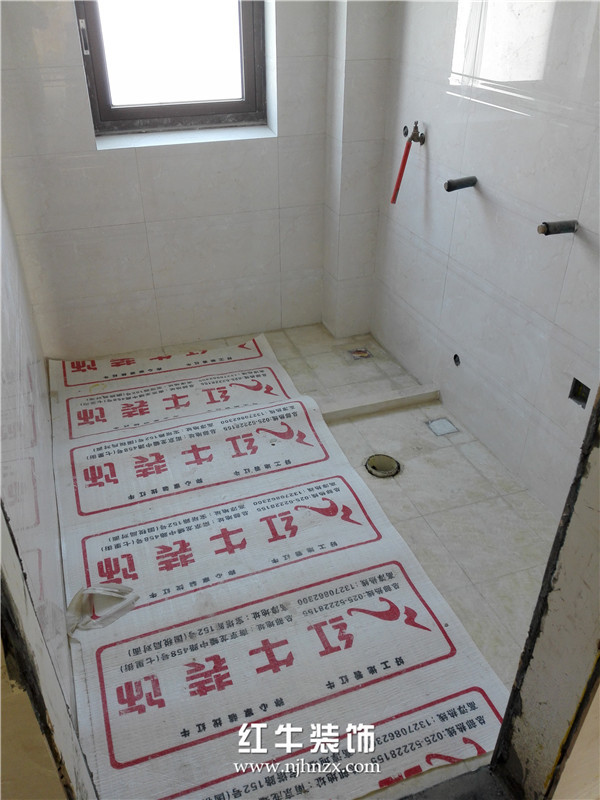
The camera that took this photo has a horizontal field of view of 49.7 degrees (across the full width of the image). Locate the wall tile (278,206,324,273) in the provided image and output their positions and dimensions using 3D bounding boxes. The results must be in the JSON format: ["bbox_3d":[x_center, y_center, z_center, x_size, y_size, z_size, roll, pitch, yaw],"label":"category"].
[{"bbox_3d":[0.010,-0.757,3.022,0.216,0.300,0.012,-11,34,-16],"label":"wall tile"}]

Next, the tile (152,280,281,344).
[{"bbox_3d":[-0.375,-0.430,3.075,0.601,0.301,0.010,-11,34,-17],"label":"tile"}]

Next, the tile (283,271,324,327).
[{"bbox_3d":[0.009,-0.503,3.192,0.215,0.301,0.010,-11,34,-17],"label":"tile"}]

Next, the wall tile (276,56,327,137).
[{"bbox_3d":[0.010,-1.265,2.707,0.215,0.301,0.010,-11,34,-17],"label":"wall tile"}]

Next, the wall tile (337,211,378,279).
[{"bbox_3d":[0.262,-0.697,2.936,0.187,0.301,0.010,-11,34,-17],"label":"wall tile"}]

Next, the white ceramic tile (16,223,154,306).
[{"bbox_3d":[-0.898,-0.582,2.752,0.515,0.300,0.012,-11,34,-16],"label":"white ceramic tile"}]

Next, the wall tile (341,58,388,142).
[{"bbox_3d":[0.263,-1.205,2.613,0.187,0.301,0.010,-11,34,-17],"label":"wall tile"}]

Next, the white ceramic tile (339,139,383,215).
[{"bbox_3d":[0.261,-0.947,2.760,0.184,0.300,0.012,-11,34,-16],"label":"white ceramic tile"}]

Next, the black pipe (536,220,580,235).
[{"bbox_3d":[0.697,-0.466,1.751,0.126,0.031,0.031,-9,33,-18],"label":"black pipe"}]

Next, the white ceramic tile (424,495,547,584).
[{"bbox_3d":[0.583,0.428,1.999,0.296,0.012,0.299,-11,34,-16],"label":"white ceramic tile"}]

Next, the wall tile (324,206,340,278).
[{"bbox_3d":[0.149,-0.727,2.982,0.010,0.301,0.191,-11,34,-17],"label":"wall tile"}]

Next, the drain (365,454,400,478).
[{"bbox_3d":[0.292,0.245,2.299,0.125,0.028,0.125,0,33,0],"label":"drain"}]

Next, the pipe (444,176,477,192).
[{"bbox_3d":[0.535,-0.719,2.150,0.113,0.033,0.033,-15,35,-14],"label":"pipe"}]

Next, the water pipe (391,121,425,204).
[{"bbox_3d":[0.406,-0.891,2.435,0.114,0.294,0.053,-11,34,-16],"label":"water pipe"}]

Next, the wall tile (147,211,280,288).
[{"bbox_3d":[-0.373,-0.683,2.908,0.597,0.300,0.012,-11,34,-16],"label":"wall tile"}]

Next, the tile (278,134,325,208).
[{"bbox_3d":[0.010,-1.011,2.869,0.215,0.301,0.010,-11,34,-17],"label":"tile"}]

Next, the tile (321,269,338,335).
[{"bbox_3d":[0.148,-0.472,3.144,0.010,0.301,0.191,-11,34,-17],"label":"tile"}]

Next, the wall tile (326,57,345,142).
[{"bbox_3d":[0.148,-1.230,2.648,0.012,0.300,0.197,-11,34,-16],"label":"wall tile"}]

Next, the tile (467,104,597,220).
[{"bbox_3d":[0.655,-0.760,1.906,0.012,0.300,0.597,-11,34,-16],"label":"tile"}]

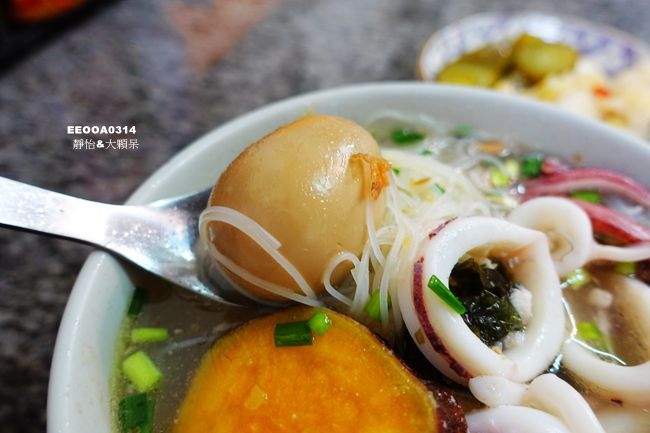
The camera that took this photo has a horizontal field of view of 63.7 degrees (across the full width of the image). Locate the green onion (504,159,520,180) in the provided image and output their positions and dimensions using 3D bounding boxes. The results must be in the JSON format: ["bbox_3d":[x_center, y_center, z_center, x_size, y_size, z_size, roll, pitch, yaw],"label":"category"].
[{"bbox_3d":[0.067,-0.017,0.186,0.005,0.004,0.007,4,46,8],"label":"green onion"}]

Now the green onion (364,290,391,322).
[{"bbox_3d":[0.015,0.025,0.146,0.005,0.004,0.009,13,48,16],"label":"green onion"}]

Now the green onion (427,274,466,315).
[{"bbox_3d":[0.032,0.021,0.139,0.002,0.001,0.012,-38,63,-12],"label":"green onion"}]

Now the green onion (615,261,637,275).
[{"bbox_3d":[0.089,0.015,0.155,0.006,0.003,0.004,0,46,3],"label":"green onion"}]

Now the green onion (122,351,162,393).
[{"bbox_3d":[-0.048,0.041,0.138,0.006,0.005,0.010,-35,53,-27],"label":"green onion"}]

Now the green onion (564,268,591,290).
[{"bbox_3d":[0.074,0.018,0.152,0.008,0.004,0.004,-24,49,-19],"label":"green onion"}]

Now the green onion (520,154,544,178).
[{"bbox_3d":[0.074,-0.018,0.187,0.006,0.006,0.006,0,46,4],"label":"green onion"}]

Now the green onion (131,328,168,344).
[{"bbox_3d":[-0.049,0.033,0.146,0.010,0.003,0.003,-6,46,-2],"label":"green onion"}]

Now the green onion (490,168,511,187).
[{"bbox_3d":[0.062,-0.013,0.183,0.005,0.004,0.006,-27,50,-22],"label":"green onion"}]

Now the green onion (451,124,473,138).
[{"bbox_3d":[0.053,-0.033,0.204,0.007,0.004,0.004,-7,46,-3],"label":"green onion"}]

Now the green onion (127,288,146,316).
[{"bbox_3d":[-0.055,0.025,0.154,0.004,0.004,0.008,7,46,11],"label":"green onion"}]

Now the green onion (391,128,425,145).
[{"bbox_3d":[0.032,-0.031,0.204,0.012,0.005,0.005,4,46,7],"label":"green onion"}]

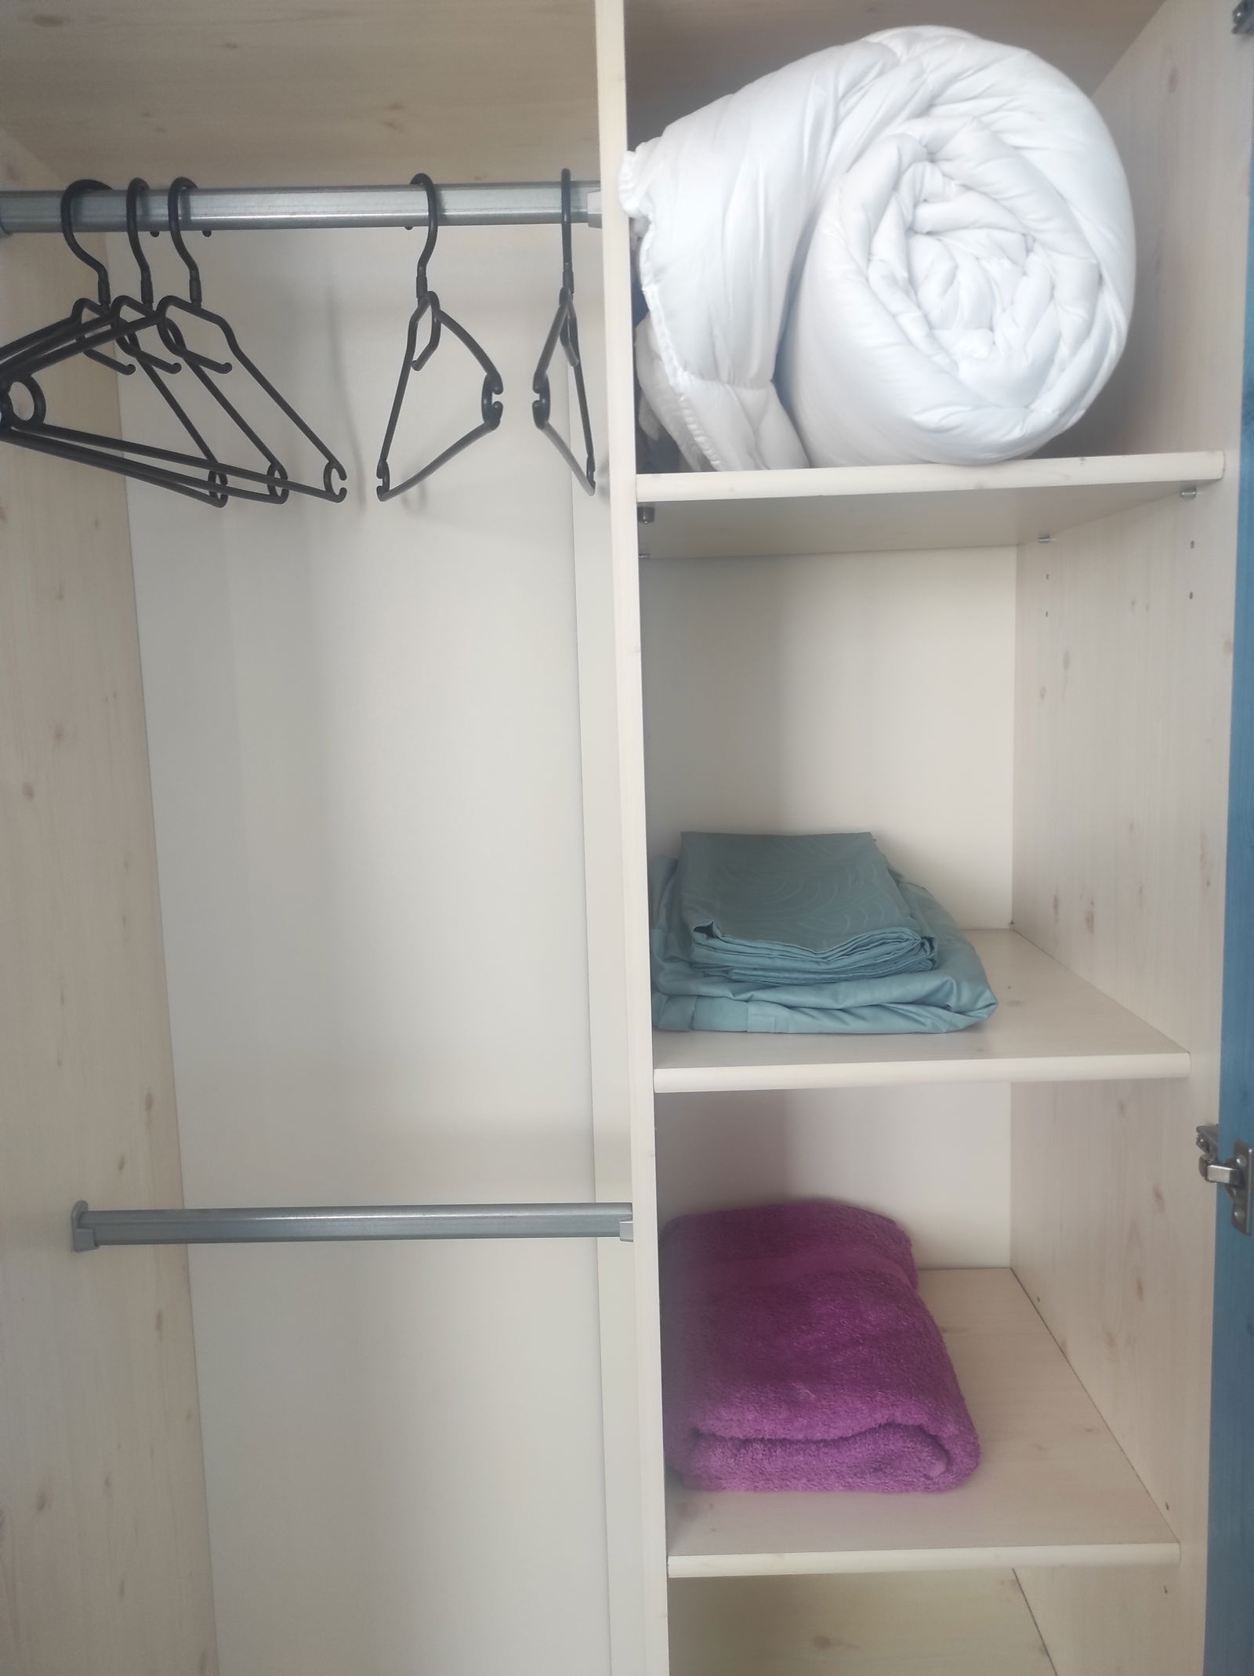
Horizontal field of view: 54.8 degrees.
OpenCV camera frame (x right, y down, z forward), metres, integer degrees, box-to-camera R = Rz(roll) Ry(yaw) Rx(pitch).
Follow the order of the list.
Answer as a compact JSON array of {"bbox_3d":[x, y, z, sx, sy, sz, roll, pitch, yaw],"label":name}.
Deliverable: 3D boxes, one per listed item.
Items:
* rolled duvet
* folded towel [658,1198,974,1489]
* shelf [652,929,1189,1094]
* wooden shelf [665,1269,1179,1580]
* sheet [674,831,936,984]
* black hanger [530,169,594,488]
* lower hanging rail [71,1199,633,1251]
[{"bbox_3d":[0.173,-0.423,1.007,0.344,0.279,0.442,-2,8,1],"label":"rolled duvet"},{"bbox_3d":[0.177,0.487,1.206,0.279,0.101,0.356,-2,8,1],"label":"folded towel"},{"bbox_3d":[0.227,0.148,1.137,0.405,0.018,0.438,-2,8,1],"label":"shelf"},{"bbox_3d":[0.241,0.547,1.189,0.405,0.018,0.447,-2,8,1],"label":"wooden shelf"},{"bbox_3d":[0.161,0.054,1.133,0.207,0.043,0.255,-2,21,1],"label":"sheet"},{"bbox_3d":[-0.053,-0.454,1.059,0.016,0.255,0.409,-1,8,4],"label":"black hanger"},{"bbox_3d":[-0.252,0.363,1.133,0.522,0.043,0.024,-2,8,1],"label":"lower hanging rail"}]

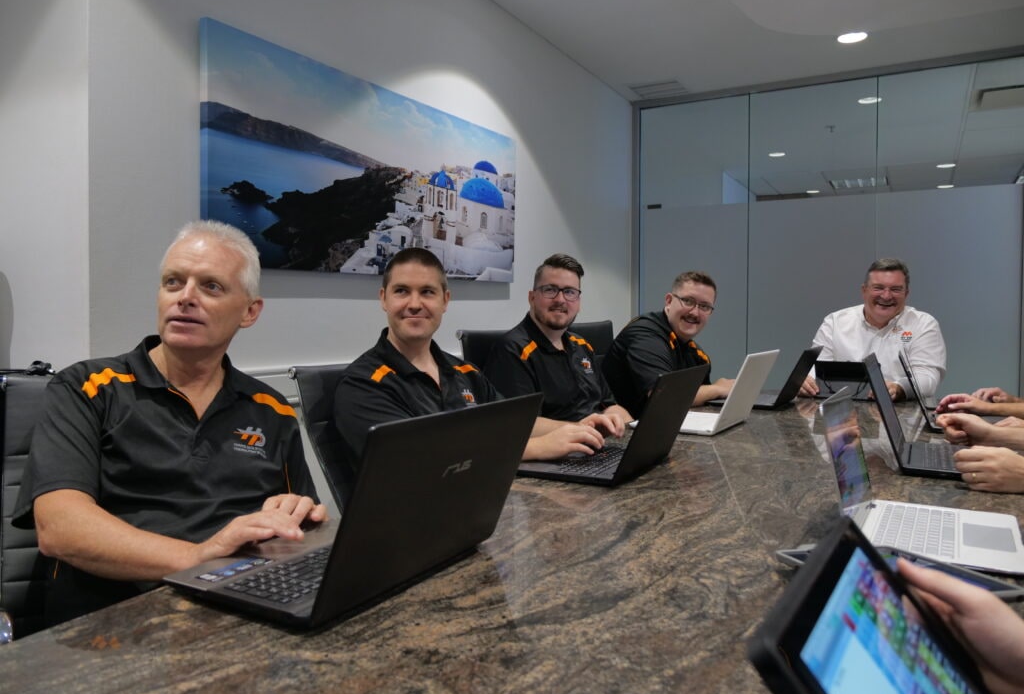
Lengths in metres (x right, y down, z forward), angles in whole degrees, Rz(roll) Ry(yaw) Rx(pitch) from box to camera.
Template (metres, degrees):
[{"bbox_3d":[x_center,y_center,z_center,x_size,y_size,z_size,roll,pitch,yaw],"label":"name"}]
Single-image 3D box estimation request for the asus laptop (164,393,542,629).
[{"bbox_3d":[-0.200,0.195,0.982,0.343,0.253,0.378,2,4,30],"label":"asus laptop"}]

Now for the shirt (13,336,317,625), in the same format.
[{"bbox_3d":[-0.615,0.270,1.290,0.540,0.610,0.330,-2,3,-40],"label":"shirt"}]

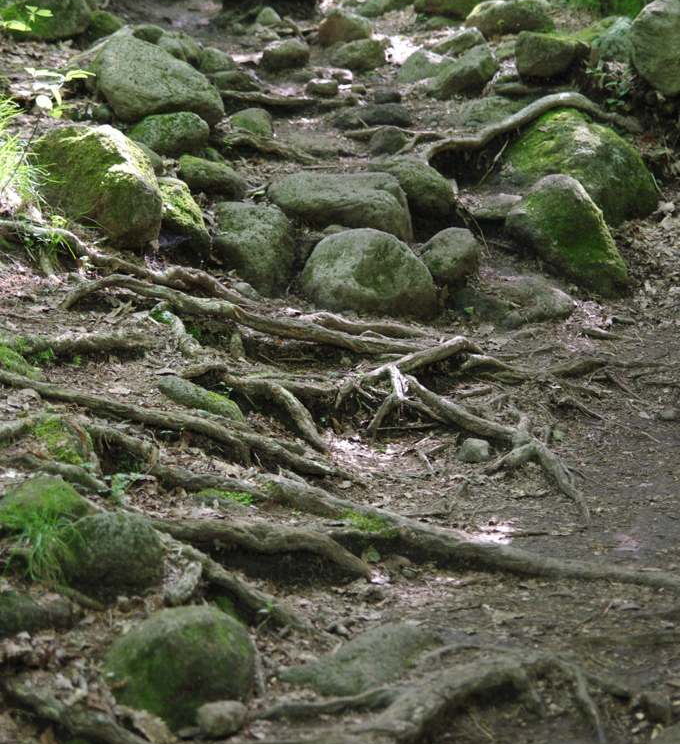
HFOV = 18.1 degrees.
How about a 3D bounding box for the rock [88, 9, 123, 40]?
[{"bbox_3d":[-1.348,-1.997,12.300,0.231,0.190,0.200,0,9,0],"label":"rock"}]

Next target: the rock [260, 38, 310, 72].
[{"bbox_3d":[-0.297,-1.723,11.600,0.272,0.184,0.230,0,9,0],"label":"rock"}]

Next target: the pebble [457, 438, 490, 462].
[{"bbox_3d":[0.309,0.180,4.900,0.074,0.051,0.059,0,11,0],"label":"pebble"}]

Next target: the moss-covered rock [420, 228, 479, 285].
[{"bbox_3d":[0.332,-0.350,6.450,0.179,0.157,0.170,0,11,0],"label":"moss-covered rock"}]

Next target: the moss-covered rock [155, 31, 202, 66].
[{"bbox_3d":[-0.837,-1.656,10.974,0.256,0.206,0.223,0,8,0],"label":"moss-covered rock"}]

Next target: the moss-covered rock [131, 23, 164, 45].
[{"bbox_3d":[-1.090,-1.914,12.100,0.199,0.142,0.180,0,9,0],"label":"moss-covered rock"}]

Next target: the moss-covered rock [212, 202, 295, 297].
[{"bbox_3d":[-0.258,-0.365,6.350,0.240,0.270,0.260,0,7,0],"label":"moss-covered rock"}]

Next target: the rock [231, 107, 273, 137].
[{"bbox_3d":[-0.412,-1.165,9.908,0.195,0.138,0.174,0,8,0],"label":"rock"}]

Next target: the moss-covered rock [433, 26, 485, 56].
[{"bbox_3d":[0.629,-1.740,11.217,0.284,0.157,0.169,0,8,0],"label":"moss-covered rock"}]

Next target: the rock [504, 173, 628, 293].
[{"bbox_3d":[0.689,-0.416,6.450,0.360,0.340,0.360,-3,10,-15],"label":"rock"}]

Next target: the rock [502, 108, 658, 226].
[{"bbox_3d":[0.830,-0.699,7.350,0.520,0.410,0.450,0,7,0],"label":"rock"}]

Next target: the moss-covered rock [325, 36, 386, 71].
[{"bbox_3d":[0.085,-1.641,11.014,0.310,0.185,0.230,0,8,0],"label":"moss-covered rock"}]

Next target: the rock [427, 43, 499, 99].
[{"bbox_3d":[0.529,-1.302,9.200,0.302,0.225,0.257,0,11,0],"label":"rock"}]

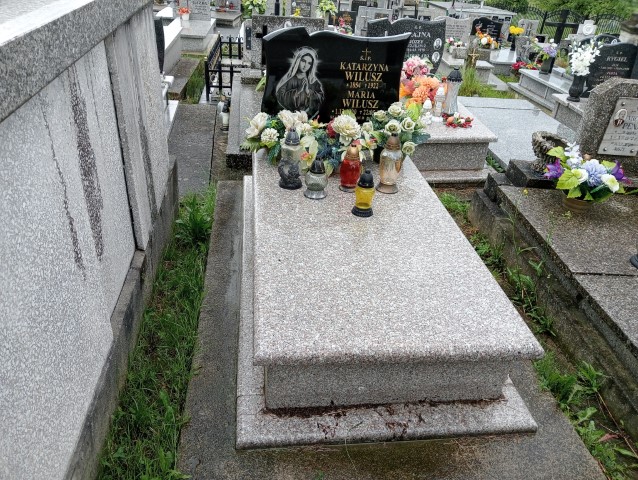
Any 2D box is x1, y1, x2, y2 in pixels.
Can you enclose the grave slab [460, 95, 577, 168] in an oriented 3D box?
[{"bbox_3d":[1.858,-0.991,4.891,1.000,0.120,2.050,2,31,-4],"label":"grave slab"}]

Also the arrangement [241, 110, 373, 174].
[{"bbox_3d":[-0.068,-0.574,2.874,0.710,0.260,0.320,-1,31,-7],"label":"arrangement"}]

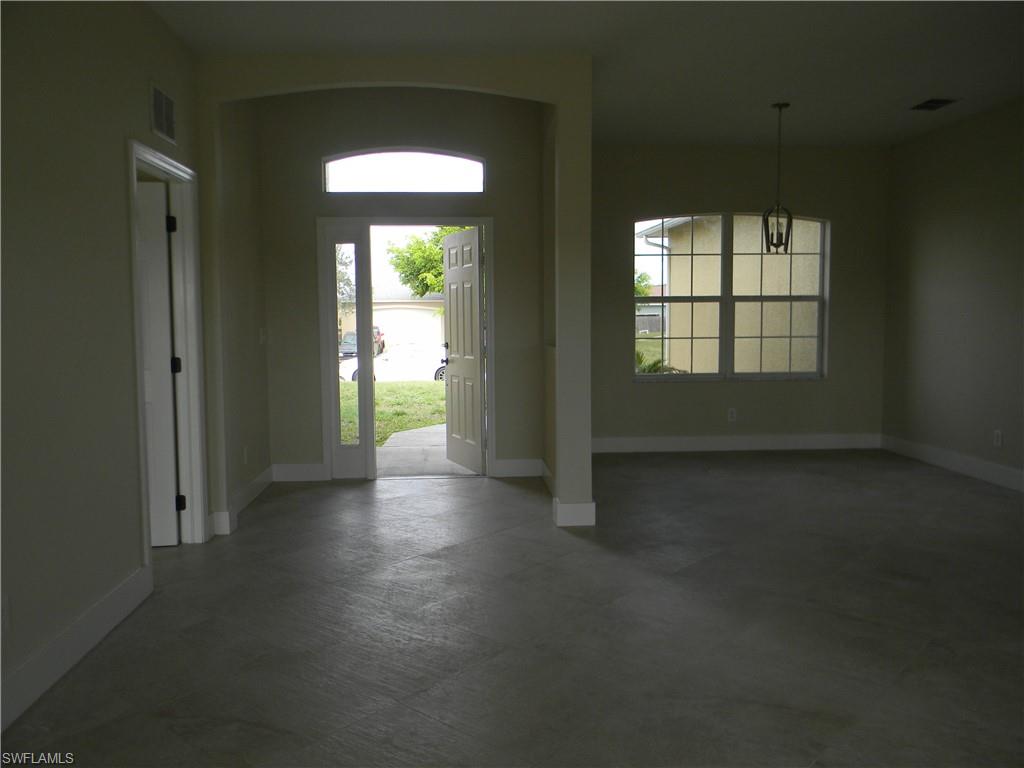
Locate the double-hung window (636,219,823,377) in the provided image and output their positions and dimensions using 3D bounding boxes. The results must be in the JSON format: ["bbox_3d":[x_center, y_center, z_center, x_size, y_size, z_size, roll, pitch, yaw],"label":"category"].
[{"bbox_3d":[2.099,-0.833,7.968,1.901,1.570,0.100,-1,5,-4],"label":"double-hung window"}]

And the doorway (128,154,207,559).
[{"bbox_3d":[-1.821,-0.090,4.312,0.140,2.114,0.998,-1,5,-4],"label":"doorway"}]

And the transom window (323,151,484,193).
[{"bbox_3d":[-0.850,-1.679,6.577,1.271,0.346,0.110,-1,5,-4],"label":"transom window"}]

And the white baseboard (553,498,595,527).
[{"bbox_3d":[0.390,0.813,5.237,0.243,0.140,0.130,-1,5,-4],"label":"white baseboard"}]

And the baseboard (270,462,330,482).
[{"bbox_3d":[-1.697,0.711,6.663,0.449,0.137,0.020,-1,5,-4],"label":"baseboard"}]

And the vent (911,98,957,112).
[{"bbox_3d":[3.223,-2.136,6.313,0.215,0.030,0.313,-1,5,-4],"label":"vent"}]

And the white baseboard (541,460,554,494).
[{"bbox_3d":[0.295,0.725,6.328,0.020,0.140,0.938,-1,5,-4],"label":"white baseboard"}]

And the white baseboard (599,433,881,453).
[{"bbox_3d":[2.018,0.574,8.035,3.243,0.145,0.020,-1,5,-4],"label":"white baseboard"}]

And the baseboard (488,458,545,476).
[{"bbox_3d":[0.039,0.688,6.788,0.437,0.141,0.020,-1,5,-4],"label":"baseboard"}]

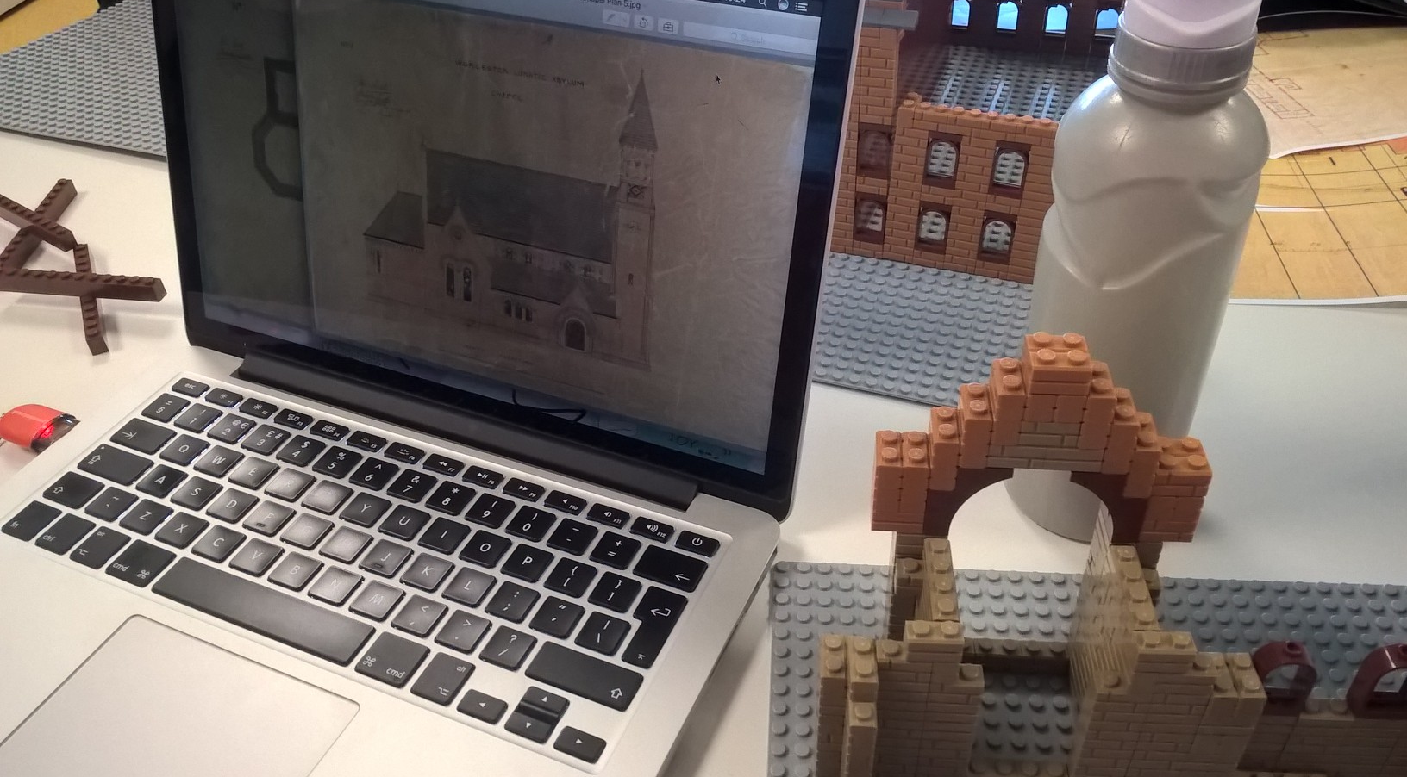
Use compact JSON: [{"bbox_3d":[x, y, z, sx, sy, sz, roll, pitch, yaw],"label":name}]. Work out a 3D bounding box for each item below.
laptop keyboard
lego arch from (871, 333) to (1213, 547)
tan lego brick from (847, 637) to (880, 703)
[{"bbox_3d":[-0.138,0.060,0.459,0.275,0.006,0.107,14,43,19],"label":"laptop keyboard"},{"bbox_3d":[0.099,0.015,0.339,0.096,0.069,0.016,2,40,5],"label":"lego arch"},{"bbox_3d":[0.046,0.081,0.335,0.008,0.011,0.016,1,40,5],"label":"tan lego brick"}]

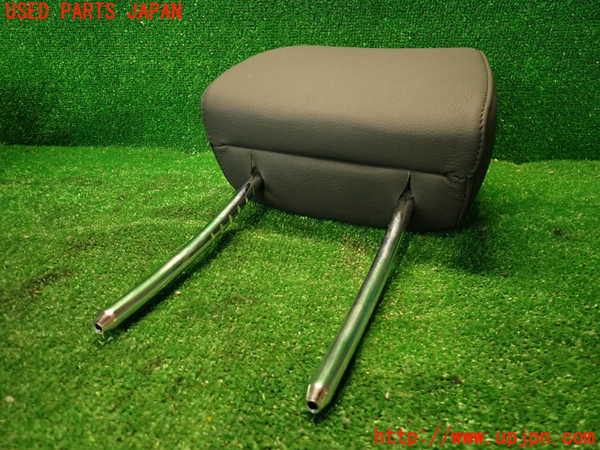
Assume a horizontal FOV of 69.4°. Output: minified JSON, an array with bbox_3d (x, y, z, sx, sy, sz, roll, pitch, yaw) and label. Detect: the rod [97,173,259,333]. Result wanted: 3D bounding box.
[{"bbox_3d":[-0.082,0.014,0.346,0.013,0.025,0.208,11,38,23],"label":"rod"}]

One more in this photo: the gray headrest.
[{"bbox_3d":[0.064,-0.096,0.455,0.255,0.140,0.195,11,39,23],"label":"gray headrest"}]

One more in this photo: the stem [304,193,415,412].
[{"bbox_3d":[0.049,0.038,0.291,0.013,0.025,0.208,11,38,23],"label":"stem"}]

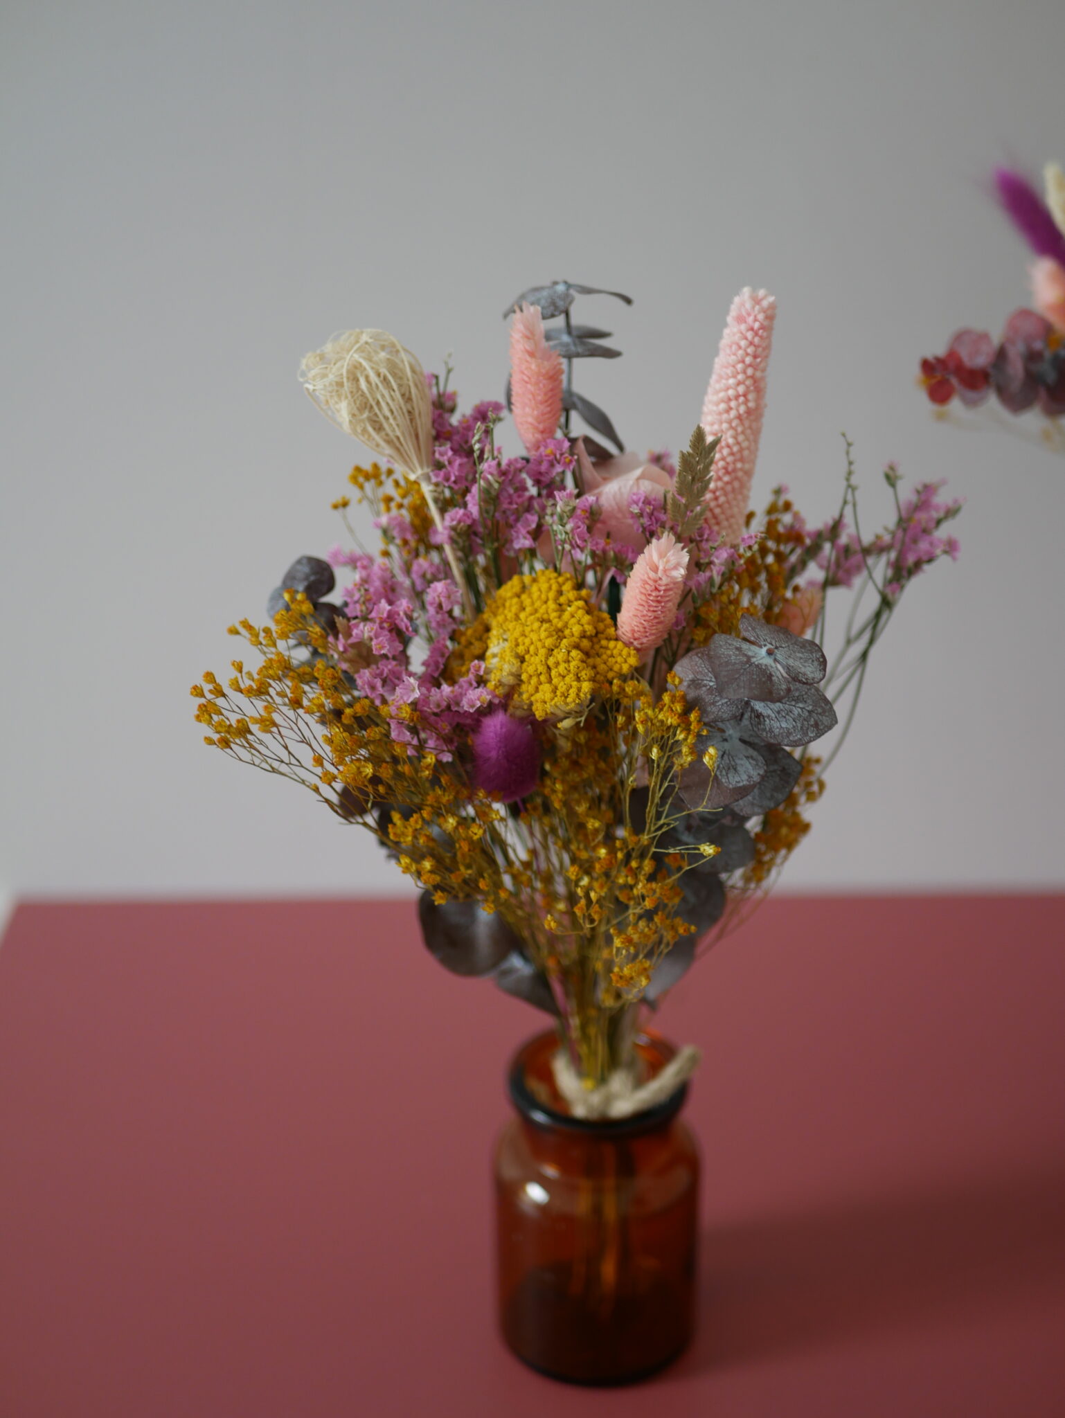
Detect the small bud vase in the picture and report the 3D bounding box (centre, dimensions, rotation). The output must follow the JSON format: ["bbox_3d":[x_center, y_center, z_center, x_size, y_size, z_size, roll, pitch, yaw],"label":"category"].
[{"bbox_3d":[0.021,0.161,0.666,0.067,0.096,0.067,0,21,0],"label":"small bud vase"}]

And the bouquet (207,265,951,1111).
[{"bbox_3d":[0.016,0.021,0.604,0.225,0.289,0.193,0,21,0],"label":"bouquet"}]

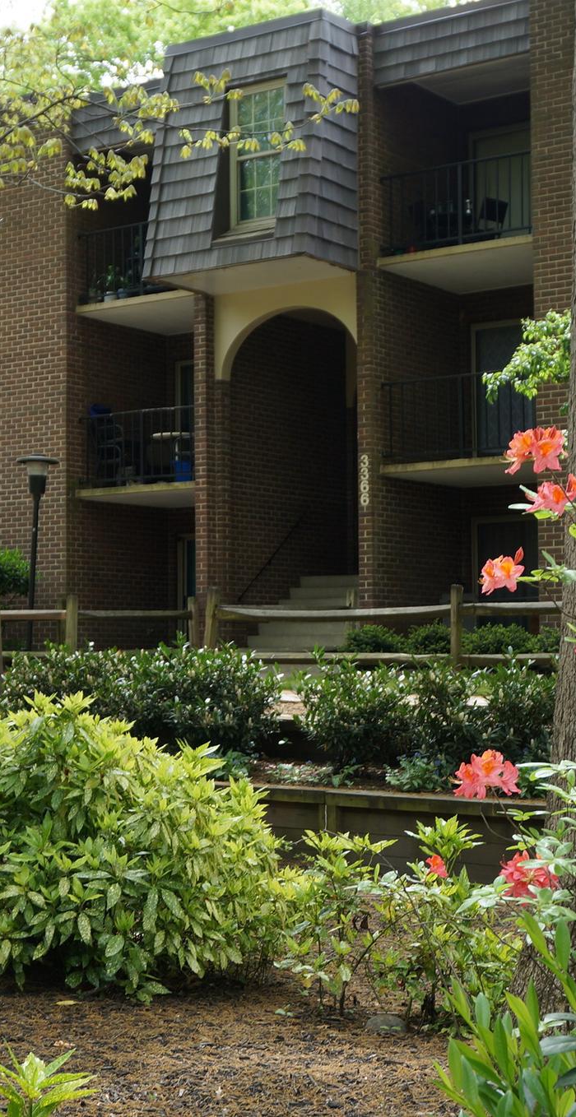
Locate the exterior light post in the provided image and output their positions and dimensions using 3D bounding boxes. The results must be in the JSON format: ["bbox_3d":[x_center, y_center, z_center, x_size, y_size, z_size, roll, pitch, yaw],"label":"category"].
[{"bbox_3d":[-3.316,-0.052,22.800,0.530,2.620,0.530,0,-3,0],"label":"exterior light post"}]

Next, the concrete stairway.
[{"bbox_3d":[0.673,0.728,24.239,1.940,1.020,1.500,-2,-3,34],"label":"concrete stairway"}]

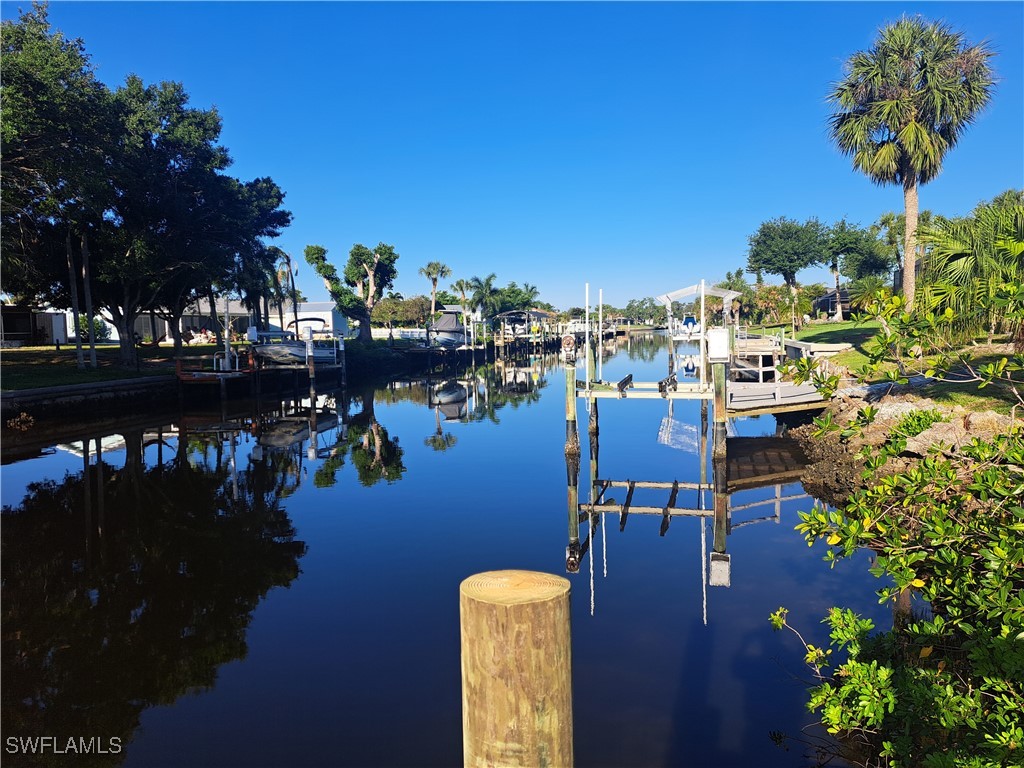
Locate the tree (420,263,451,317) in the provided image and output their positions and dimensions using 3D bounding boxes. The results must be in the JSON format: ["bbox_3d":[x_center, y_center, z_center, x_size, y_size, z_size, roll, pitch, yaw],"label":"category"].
[{"bbox_3d":[-6.724,-7.320,62.001,2.800,6.680,2.800,-2,5,-6],"label":"tree"}]

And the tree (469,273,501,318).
[{"bbox_3d":[-2.765,-8.610,77.001,3.600,6.690,3.600,-2,5,-2],"label":"tree"}]

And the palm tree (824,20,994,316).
[{"bbox_3d":[10.947,-5.634,19.507,4.400,8.590,4.200,1,5,29],"label":"palm tree"}]

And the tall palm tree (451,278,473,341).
[{"bbox_3d":[-4.918,-7.544,72.001,2.600,6.050,2.600,-2,5,-4],"label":"tall palm tree"}]

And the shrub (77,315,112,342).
[{"bbox_3d":[-27.017,-3.578,46.000,2.350,1.840,2.000,-4,6,-30],"label":"shrub"}]

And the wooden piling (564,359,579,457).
[{"bbox_3d":[1.234,0.520,14.600,0.270,1.970,0.270,-1,5,5],"label":"wooden piling"}]

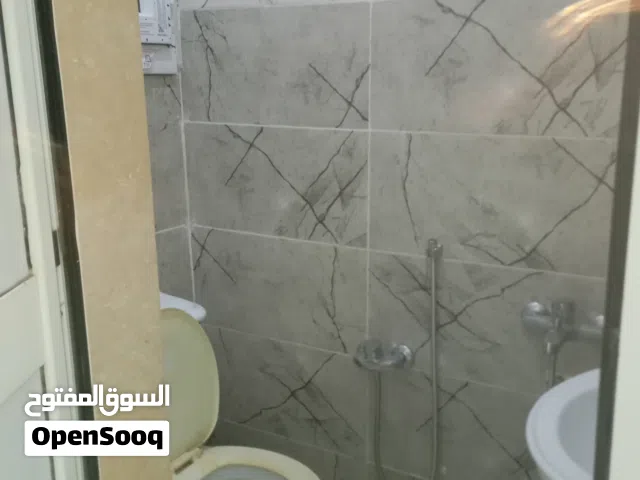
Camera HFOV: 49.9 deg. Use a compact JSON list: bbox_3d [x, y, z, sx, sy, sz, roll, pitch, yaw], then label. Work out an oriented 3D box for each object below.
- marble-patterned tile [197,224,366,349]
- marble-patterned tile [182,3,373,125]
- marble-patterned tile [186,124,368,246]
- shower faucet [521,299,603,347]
[{"bbox_3d":[-0.127,0.136,1.935,0.590,0.300,0.010,7,15,29],"label":"marble-patterned tile"},{"bbox_3d":[-0.130,-0.448,1.799,0.590,0.300,0.010,7,15,29],"label":"marble-patterned tile"},{"bbox_3d":[-0.129,-0.156,1.867,0.590,0.300,0.010,7,15,29],"label":"marble-patterned tile"},{"bbox_3d":[0.527,0.178,1.478,0.220,0.125,0.120,7,15,29],"label":"shower faucet"}]

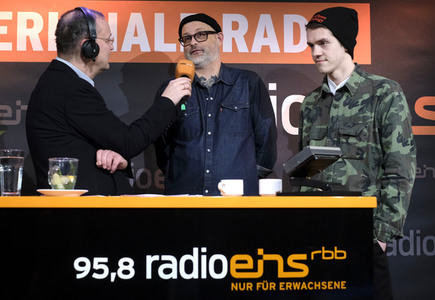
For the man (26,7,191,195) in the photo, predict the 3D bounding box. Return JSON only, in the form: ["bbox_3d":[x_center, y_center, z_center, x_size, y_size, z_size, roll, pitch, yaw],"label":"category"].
[{"bbox_3d":[-0.434,0.339,2.472,0.640,1.780,0.520,2,-5,-22],"label":"man"}]

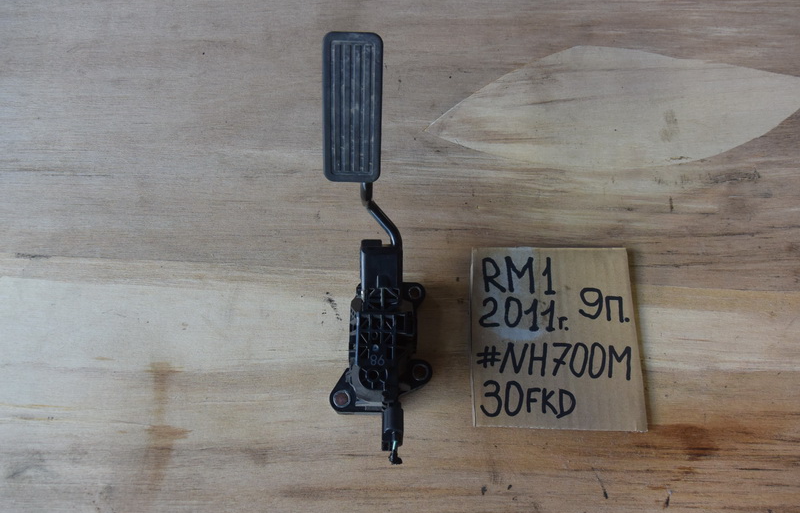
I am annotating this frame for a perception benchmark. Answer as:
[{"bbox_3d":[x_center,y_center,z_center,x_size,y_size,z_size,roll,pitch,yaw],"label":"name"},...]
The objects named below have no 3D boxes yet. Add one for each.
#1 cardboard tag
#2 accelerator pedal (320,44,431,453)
[{"bbox_3d":[0.128,0.065,0.534,0.136,0.004,0.153,1,70,0],"label":"cardboard tag"},{"bbox_3d":[-0.018,-0.007,0.500,0.087,0.118,0.316,0,70,0],"label":"accelerator pedal"}]

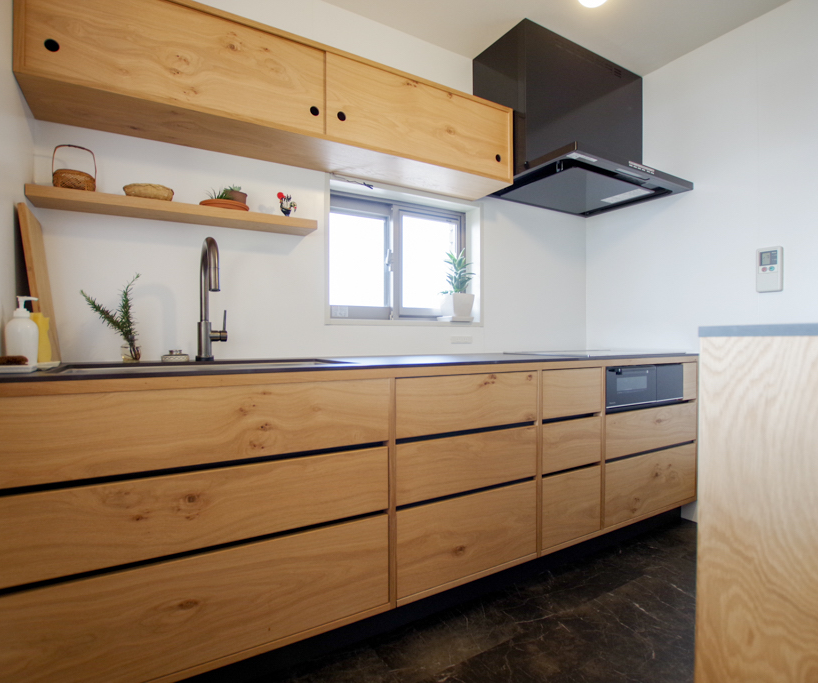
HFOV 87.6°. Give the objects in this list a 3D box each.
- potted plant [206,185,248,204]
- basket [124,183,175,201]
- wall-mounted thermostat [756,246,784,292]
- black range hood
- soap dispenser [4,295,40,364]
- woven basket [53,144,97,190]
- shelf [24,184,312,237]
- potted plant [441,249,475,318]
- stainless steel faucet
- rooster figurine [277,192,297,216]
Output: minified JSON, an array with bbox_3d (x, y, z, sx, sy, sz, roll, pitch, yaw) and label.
[{"bbox_3d":[-0.679,-0.534,1.600,0.140,0.111,0.102,-1,2,-31],"label":"potted plant"},{"bbox_3d":[-0.895,-0.507,1.472,0.149,0.076,0.102,-1,2,-31],"label":"basket"},{"bbox_3d":[1.663,-0.328,1.957,0.035,0.201,0.076,-1,2,-31],"label":"wall-mounted thermostat"},{"bbox_3d":[0.921,-1.153,2.262,0.938,0.712,0.650,-1,2,-31],"label":"black range hood"},{"bbox_3d":[-0.955,-0.022,1.054,0.064,0.176,0.062,-1,2,-31],"label":"soap dispenser"},{"bbox_3d":[-1.068,-0.547,1.367,0.110,0.165,0.102,-1,2,-31],"label":"woven basket"},{"bbox_3d":[-0.783,-0.456,1.543,0.882,0.032,0.158,-1,2,-31],"label":"shelf"},{"bbox_3d":[0.285,-0.306,2.327,0.206,0.397,0.184,-1,2,-31],"label":"potted plant"},{"bbox_3d":[-0.655,-0.138,1.446,0.107,0.421,0.326,-1,2,-31],"label":"stainless steel faucet"},{"bbox_3d":[-0.488,-0.538,1.715,0.081,0.120,0.041,-1,2,-31],"label":"rooster figurine"}]

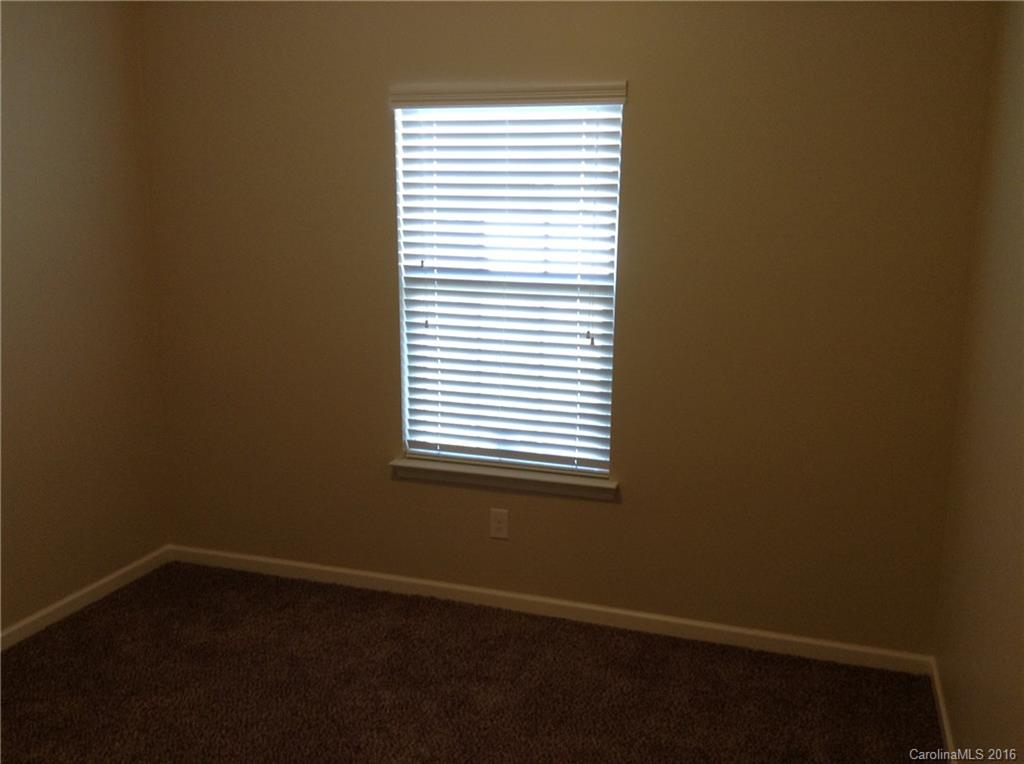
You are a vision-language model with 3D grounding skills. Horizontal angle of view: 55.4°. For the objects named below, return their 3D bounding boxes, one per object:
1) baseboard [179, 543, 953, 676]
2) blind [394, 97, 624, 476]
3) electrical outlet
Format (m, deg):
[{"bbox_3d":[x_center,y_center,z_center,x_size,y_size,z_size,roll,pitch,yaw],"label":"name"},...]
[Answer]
[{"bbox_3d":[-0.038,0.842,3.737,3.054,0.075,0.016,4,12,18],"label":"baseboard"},{"bbox_3d":[-0.026,-0.315,3.521,0.865,1.456,0.100,4,12,18],"label":"blind"},{"bbox_3d":[-0.049,0.538,3.686,0.071,0.115,0.008,4,12,18],"label":"electrical outlet"}]

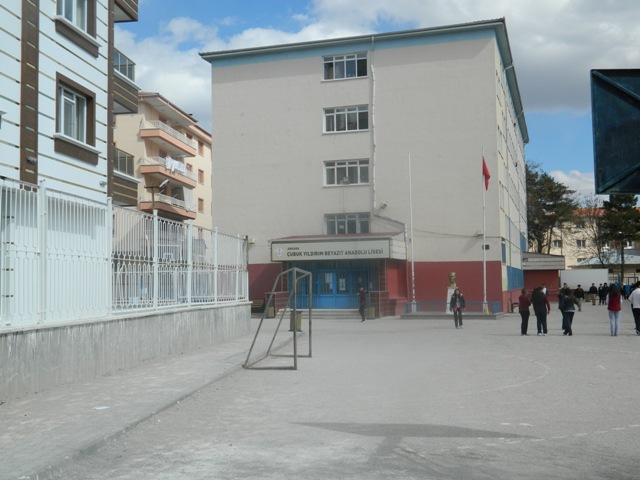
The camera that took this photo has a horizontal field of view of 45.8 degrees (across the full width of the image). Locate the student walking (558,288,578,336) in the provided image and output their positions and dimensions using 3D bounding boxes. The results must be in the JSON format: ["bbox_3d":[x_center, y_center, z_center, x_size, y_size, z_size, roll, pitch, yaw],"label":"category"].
[{"bbox_3d":[8.081,2.330,24.700,0.500,1.600,0.380,-1,-3,12],"label":"student walking"}]

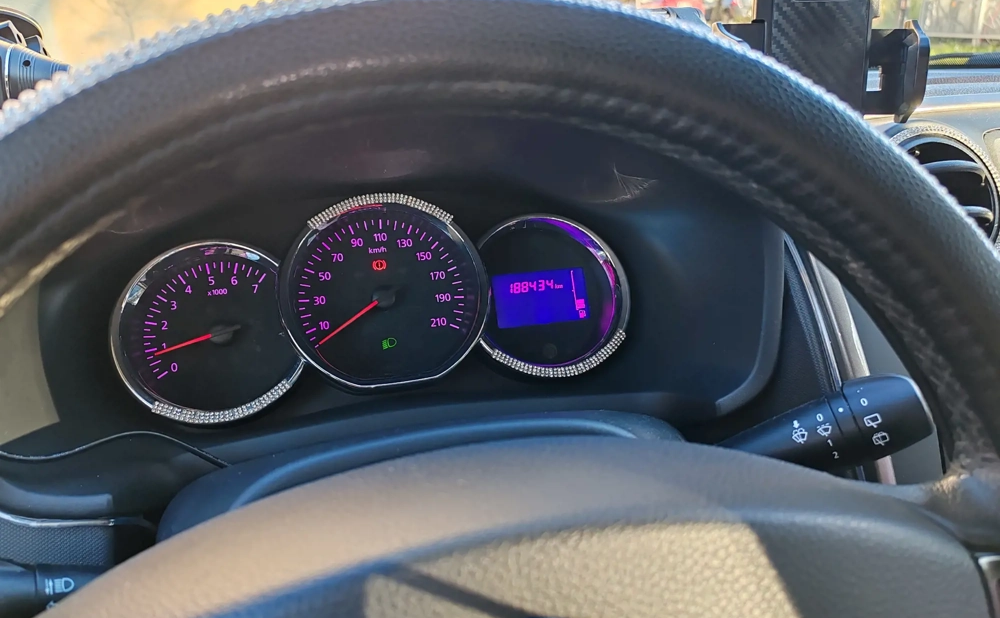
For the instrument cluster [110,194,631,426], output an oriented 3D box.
[{"bbox_3d":[-0.066,-0.005,0.451,0.290,0.124,0.050,-6,-14,-14],"label":"instrument cluster"}]

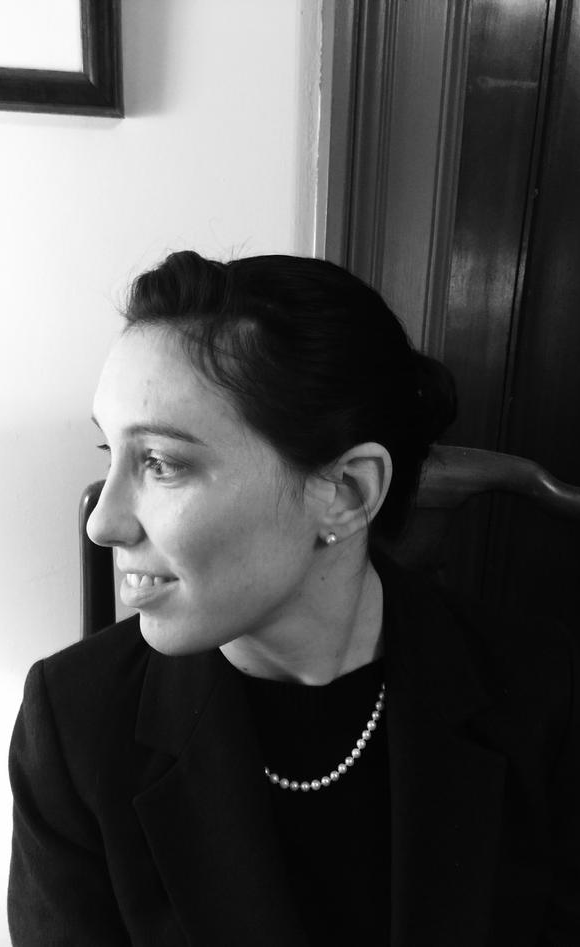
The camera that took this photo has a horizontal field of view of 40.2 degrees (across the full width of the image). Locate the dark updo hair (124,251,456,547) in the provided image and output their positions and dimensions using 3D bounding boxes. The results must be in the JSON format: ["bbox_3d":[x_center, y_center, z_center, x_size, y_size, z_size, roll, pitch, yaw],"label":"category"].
[{"bbox_3d":[0.012,-0.044,0.490,0.217,0.185,0.160,-9,15,-26],"label":"dark updo hair"}]

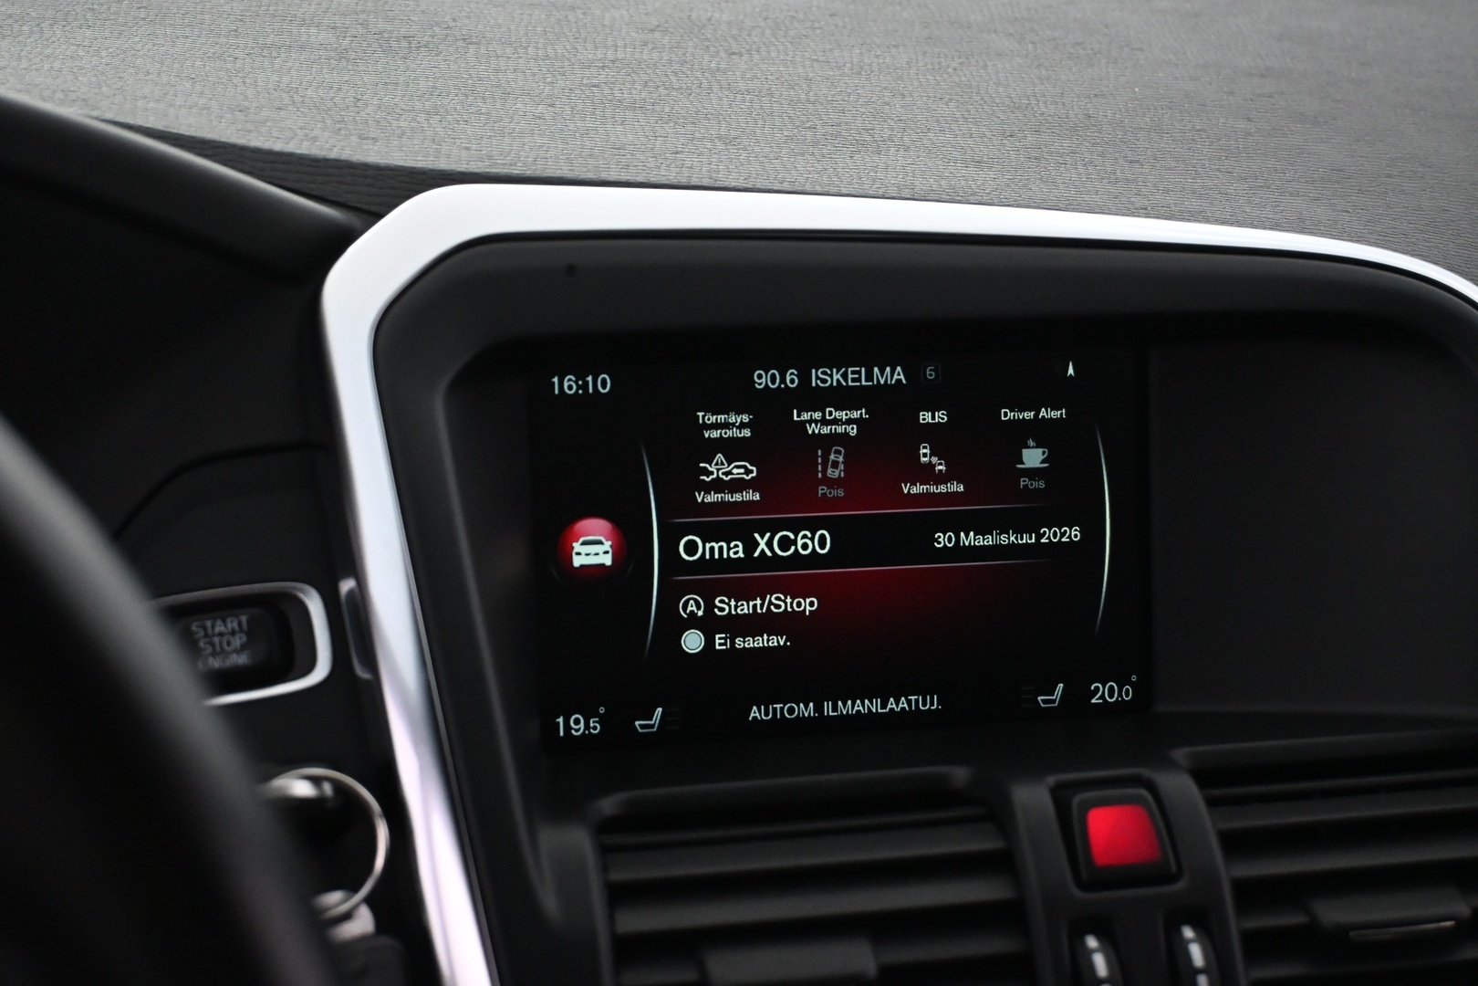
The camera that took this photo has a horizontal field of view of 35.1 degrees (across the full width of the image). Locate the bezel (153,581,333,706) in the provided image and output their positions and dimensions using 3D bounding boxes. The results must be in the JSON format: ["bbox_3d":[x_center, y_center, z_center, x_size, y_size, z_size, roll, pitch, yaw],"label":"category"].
[{"bbox_3d":[-0.121,0.036,0.547,0.049,0.026,0.008,-6,7,-19],"label":"bezel"}]

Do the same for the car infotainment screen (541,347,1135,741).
[{"bbox_3d":[0.025,0.012,0.579,0.153,0.091,0.008,-2,3,-10],"label":"car infotainment screen"}]

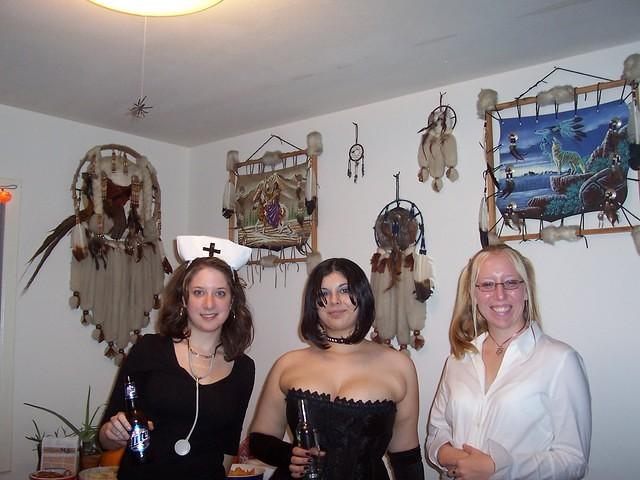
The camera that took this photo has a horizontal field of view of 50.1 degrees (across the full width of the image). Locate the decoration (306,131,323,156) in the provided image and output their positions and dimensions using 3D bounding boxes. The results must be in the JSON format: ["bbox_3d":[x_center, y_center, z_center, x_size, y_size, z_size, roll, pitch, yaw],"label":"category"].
[{"bbox_3d":[-0.020,-0.339,2.412,0.053,0.088,0.050,-5,-8,39],"label":"decoration"}]

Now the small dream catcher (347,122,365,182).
[{"bbox_3d":[0.122,-0.295,2.316,0.069,0.203,0.020,-5,-8,39],"label":"small dream catcher"}]

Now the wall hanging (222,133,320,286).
[{"bbox_3d":[-0.184,-0.112,2.532,0.475,0.540,0.050,-5,-8,39],"label":"wall hanging"}]

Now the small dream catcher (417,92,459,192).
[{"bbox_3d":[0.362,-0.298,2.104,0.138,0.307,0.040,-5,-8,39],"label":"small dream catcher"}]

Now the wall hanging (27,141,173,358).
[{"bbox_3d":[-0.785,0.047,2.505,0.090,0.800,0.580,-5,-8,39],"label":"wall hanging"}]

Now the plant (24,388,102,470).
[{"bbox_3d":[-0.810,0.623,2.170,0.250,0.300,0.200,2,-6,-20],"label":"plant"}]

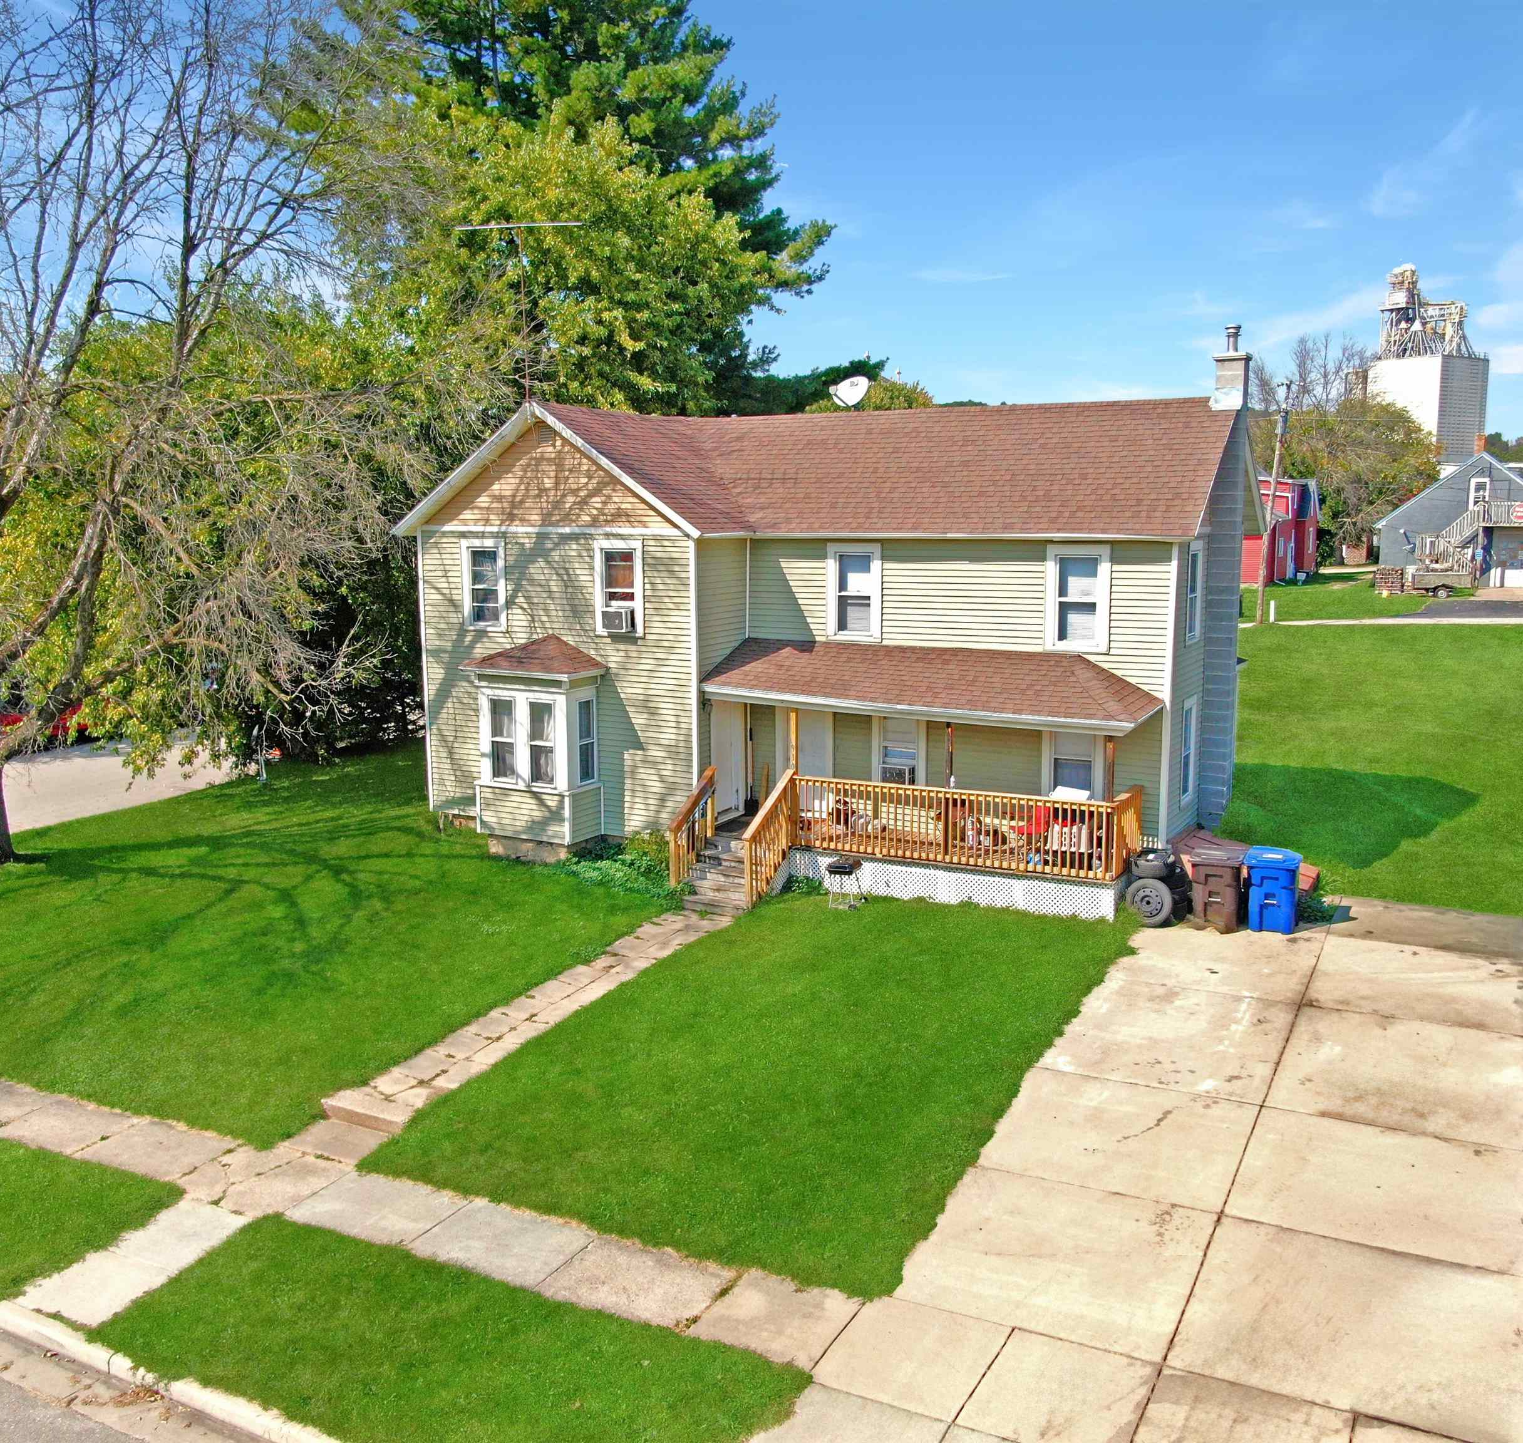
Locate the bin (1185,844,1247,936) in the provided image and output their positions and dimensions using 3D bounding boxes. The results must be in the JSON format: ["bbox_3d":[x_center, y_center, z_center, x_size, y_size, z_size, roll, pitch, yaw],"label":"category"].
[{"bbox_3d":[6.149,2.225,18.008,0.670,1.030,0.760,5,10,28],"label":"bin"}]

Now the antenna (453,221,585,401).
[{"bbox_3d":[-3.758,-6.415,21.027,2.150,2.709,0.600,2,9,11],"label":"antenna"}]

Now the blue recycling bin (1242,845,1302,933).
[{"bbox_3d":[6.868,2.240,17.891,0.670,1.030,0.760,4,10,24],"label":"blue recycling bin"}]

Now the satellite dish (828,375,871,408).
[{"bbox_3d":[1.550,-5.895,23.888,0.780,0.650,0.550,8,12,43],"label":"satellite dish"}]

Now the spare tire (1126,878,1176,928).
[{"bbox_3d":[5.280,2.421,18.001,0.660,0.660,0.220,4,10,24],"label":"spare tire"}]

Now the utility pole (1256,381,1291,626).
[{"bbox_3d":[18.882,-8.019,49.000,0.600,8.841,0.400,8,10,27],"label":"utility pole"}]

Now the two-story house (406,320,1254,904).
[{"bbox_3d":[1.400,-2.297,23.521,13.051,8.451,9.948,5,10,28],"label":"two-story house"}]

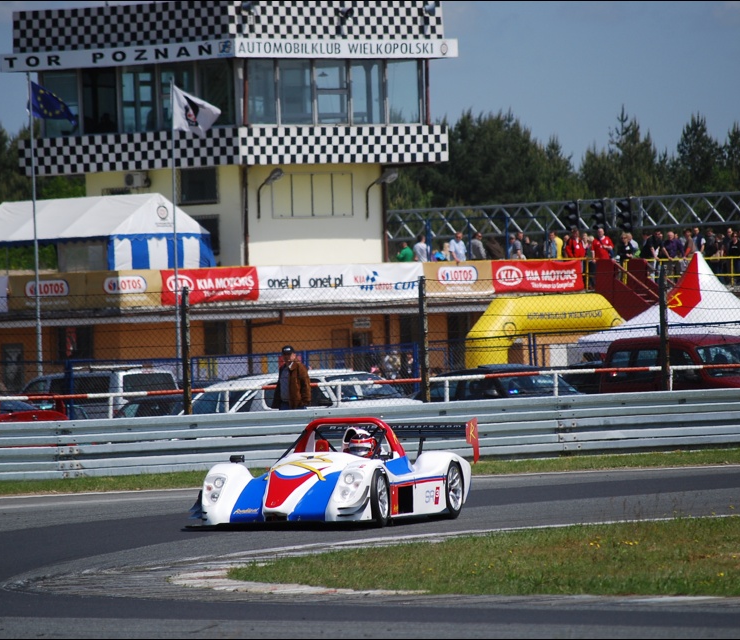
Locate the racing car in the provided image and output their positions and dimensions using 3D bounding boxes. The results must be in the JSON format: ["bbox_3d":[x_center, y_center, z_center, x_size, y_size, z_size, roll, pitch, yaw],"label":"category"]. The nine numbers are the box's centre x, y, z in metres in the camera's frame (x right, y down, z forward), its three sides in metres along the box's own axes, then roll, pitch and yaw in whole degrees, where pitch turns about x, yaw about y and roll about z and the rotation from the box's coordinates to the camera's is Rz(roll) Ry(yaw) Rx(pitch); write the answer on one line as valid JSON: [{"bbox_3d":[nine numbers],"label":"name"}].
[{"bbox_3d":[-0.364,1.487,78.300,1.800,1.050,4.050,-2,0,18],"label":"racing car"}]

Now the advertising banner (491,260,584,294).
[{"bbox_3d":[5.153,-1.337,243.193,0.050,0.991,4.045,-2,0,45],"label":"advertising banner"}]

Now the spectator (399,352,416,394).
[{"bbox_3d":[1.109,1.745,226.002,0.520,1.700,0.360,-2,0,12],"label":"spectator"}]

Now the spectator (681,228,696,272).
[{"bbox_3d":[9.731,-1.894,243.000,0.520,1.750,0.450,-2,0,41],"label":"spectator"}]

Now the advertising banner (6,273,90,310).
[{"bbox_3d":[-9.257,-0.788,228.773,0.050,1.016,3.051,-2,0,45],"label":"advertising banner"}]

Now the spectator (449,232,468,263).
[{"bbox_3d":[2.715,-1.796,241.337,0.520,1.750,0.360,-2,0,-12],"label":"spectator"}]

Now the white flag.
[{"bbox_3d":[-4.764,-5.769,219.000,1.300,1.420,0.250,-2,0,-3],"label":"white flag"}]

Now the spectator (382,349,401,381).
[{"bbox_3d":[0.581,1.595,215.000,0.500,1.700,0.350,-2,0,0],"label":"spectator"}]

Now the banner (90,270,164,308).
[{"bbox_3d":[-6.981,-0.862,228.500,3.050,1.040,0.050,-2,0,-45],"label":"banner"}]

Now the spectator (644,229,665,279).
[{"bbox_3d":[8.921,-1.944,247.686,0.520,1.750,0.360,-2,0,-18],"label":"spectator"}]

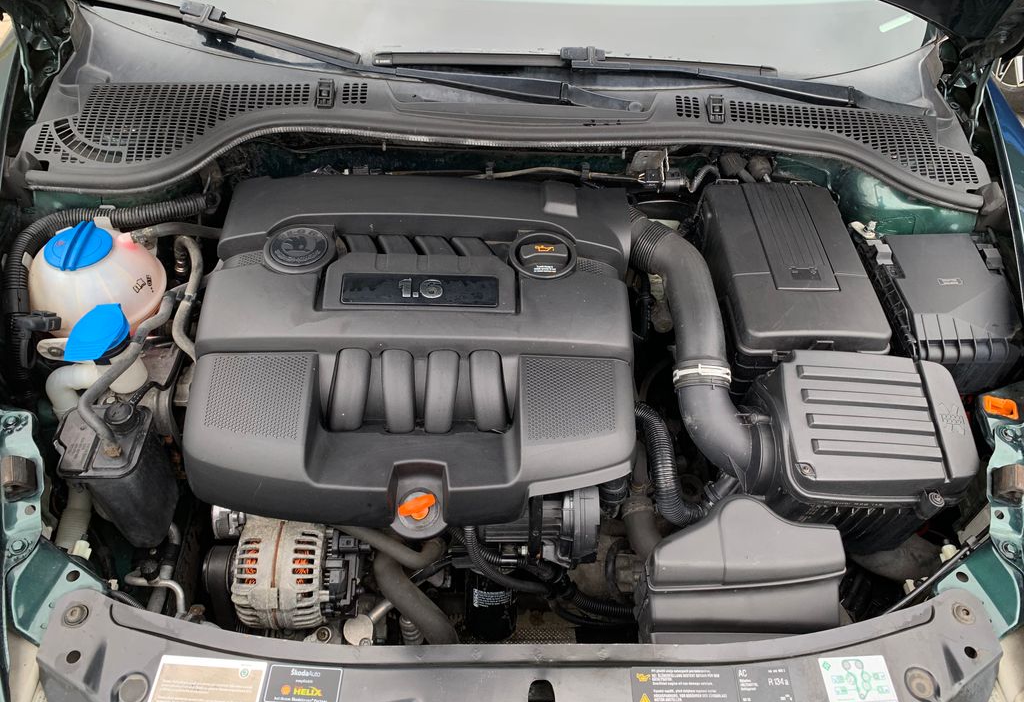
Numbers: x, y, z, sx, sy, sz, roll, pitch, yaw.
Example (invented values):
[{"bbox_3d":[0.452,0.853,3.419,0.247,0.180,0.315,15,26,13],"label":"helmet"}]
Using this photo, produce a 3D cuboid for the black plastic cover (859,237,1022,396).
[{"bbox_3d":[0.627,-0.052,1.140,0.185,0.110,0.215,0,55,-5],"label":"black plastic cover"}]

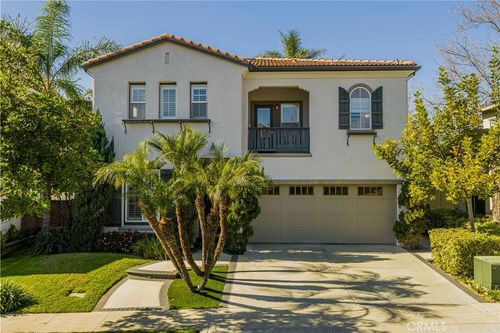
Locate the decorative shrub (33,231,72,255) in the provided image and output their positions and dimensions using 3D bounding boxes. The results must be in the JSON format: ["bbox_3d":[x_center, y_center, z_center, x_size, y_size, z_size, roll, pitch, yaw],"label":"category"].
[{"bbox_3d":[-6.440,2.350,12.550,1.150,0.680,1.000,0,0,2],"label":"decorative shrub"}]

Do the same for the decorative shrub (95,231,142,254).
[{"bbox_3d":[-4.320,2.370,12.700,1.400,0.660,0.850,0,0,2],"label":"decorative shrub"}]

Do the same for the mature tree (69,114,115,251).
[{"bbox_3d":[-5.200,0.440,12.750,1.400,4.400,1.350,0,0,2],"label":"mature tree"}]

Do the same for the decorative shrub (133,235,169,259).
[{"bbox_3d":[-3.140,2.440,12.200,1.120,0.700,0.950,0,0,2],"label":"decorative shrub"}]

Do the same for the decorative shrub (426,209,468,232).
[{"bbox_3d":[7.700,2.130,15.100,1.550,1.000,1.150,0,0,2],"label":"decorative shrub"}]

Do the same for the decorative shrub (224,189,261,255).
[{"bbox_3d":[-0.250,1.660,12.850,1.200,2.150,1.100,0,0,2],"label":"decorative shrub"}]

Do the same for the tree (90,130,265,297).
[{"bbox_3d":[-1.730,0.950,9.750,4.200,3.950,3.400,0,0,2],"label":"tree"}]

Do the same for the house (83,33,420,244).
[{"bbox_3d":[0.160,-0.950,18.200,11.400,7.300,10.000,0,0,2],"label":"house"}]

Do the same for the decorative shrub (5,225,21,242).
[{"bbox_3d":[-8.250,2.340,13.500,0.520,0.580,0.520,0,0,2],"label":"decorative shrub"}]

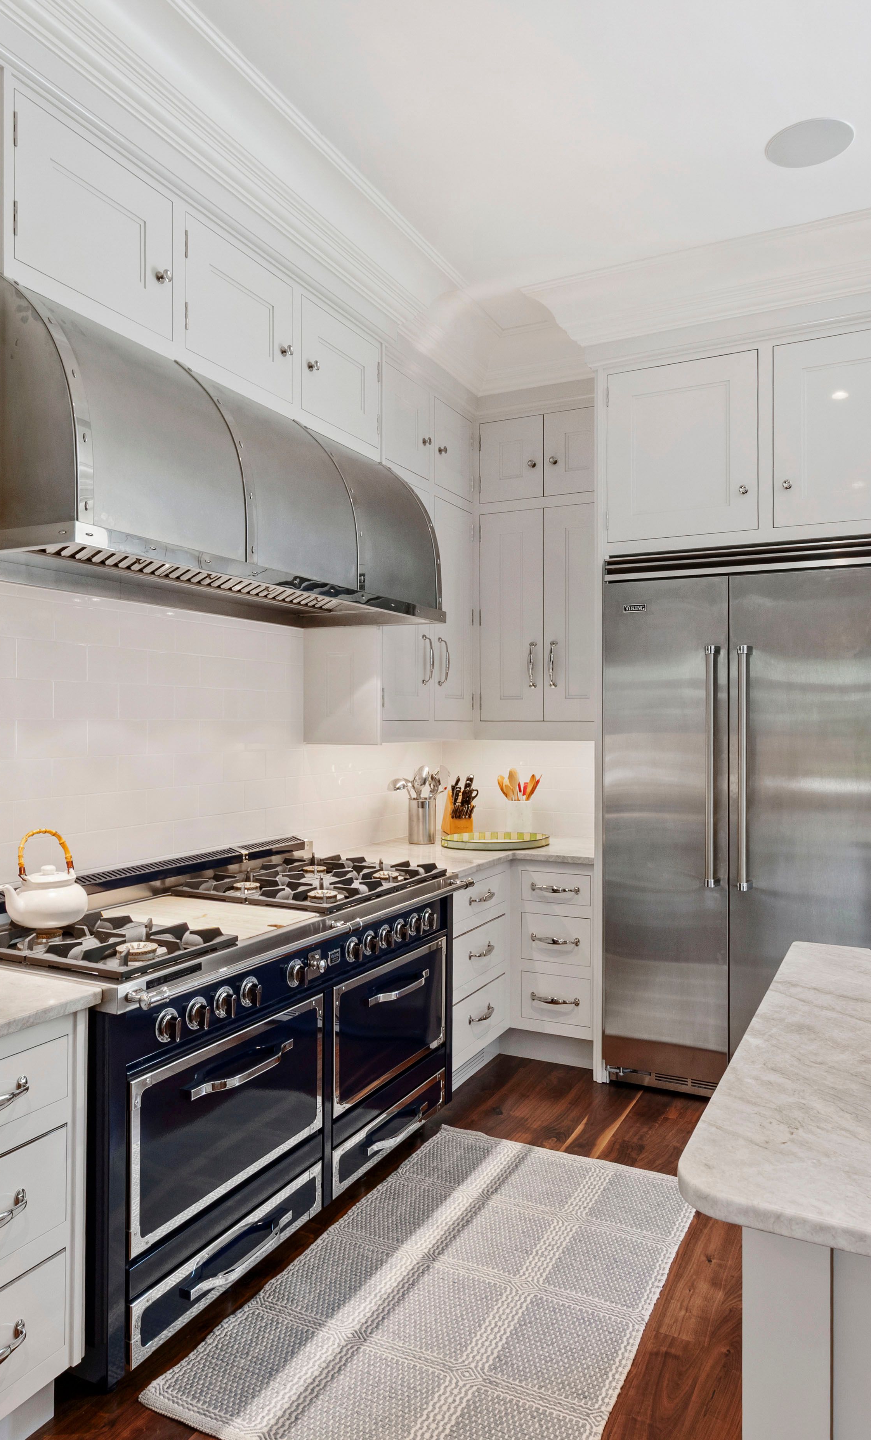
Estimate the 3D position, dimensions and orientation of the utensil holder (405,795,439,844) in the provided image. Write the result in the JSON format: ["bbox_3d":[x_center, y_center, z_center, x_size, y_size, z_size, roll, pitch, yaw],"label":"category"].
[{"bbox_3d":[-0.058,0.452,4.038,0.118,0.195,0.118,0,0,28],"label":"utensil holder"}]

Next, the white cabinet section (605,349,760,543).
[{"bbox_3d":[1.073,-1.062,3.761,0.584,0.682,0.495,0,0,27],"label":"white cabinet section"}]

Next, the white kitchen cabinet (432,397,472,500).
[{"bbox_3d":[-0.057,-1.210,4.129,0.320,0.380,0.380,0,0,28],"label":"white kitchen cabinet"}]

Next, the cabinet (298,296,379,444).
[{"bbox_3d":[-0.475,-1.208,3.251,0.340,0.376,0.487,0,0,28],"label":"cabinet"}]

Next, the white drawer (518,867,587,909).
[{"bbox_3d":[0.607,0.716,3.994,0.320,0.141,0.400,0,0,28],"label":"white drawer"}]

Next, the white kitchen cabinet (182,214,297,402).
[{"bbox_3d":[-0.739,-1.230,2.812,0.351,0.390,0.505,0,0,28],"label":"white kitchen cabinet"}]

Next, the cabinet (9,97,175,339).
[{"bbox_3d":[-0.972,-1.213,2.298,0.340,0.377,0.490,0,0,28],"label":"cabinet"}]

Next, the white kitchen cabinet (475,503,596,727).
[{"bbox_3d":[0.551,-0.482,4.246,0.660,0.990,0.275,0,0,28],"label":"white kitchen cabinet"}]

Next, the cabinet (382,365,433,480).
[{"bbox_3d":[-0.245,-1.203,3.735,0.310,0.375,0.364,0,0,28],"label":"cabinet"}]

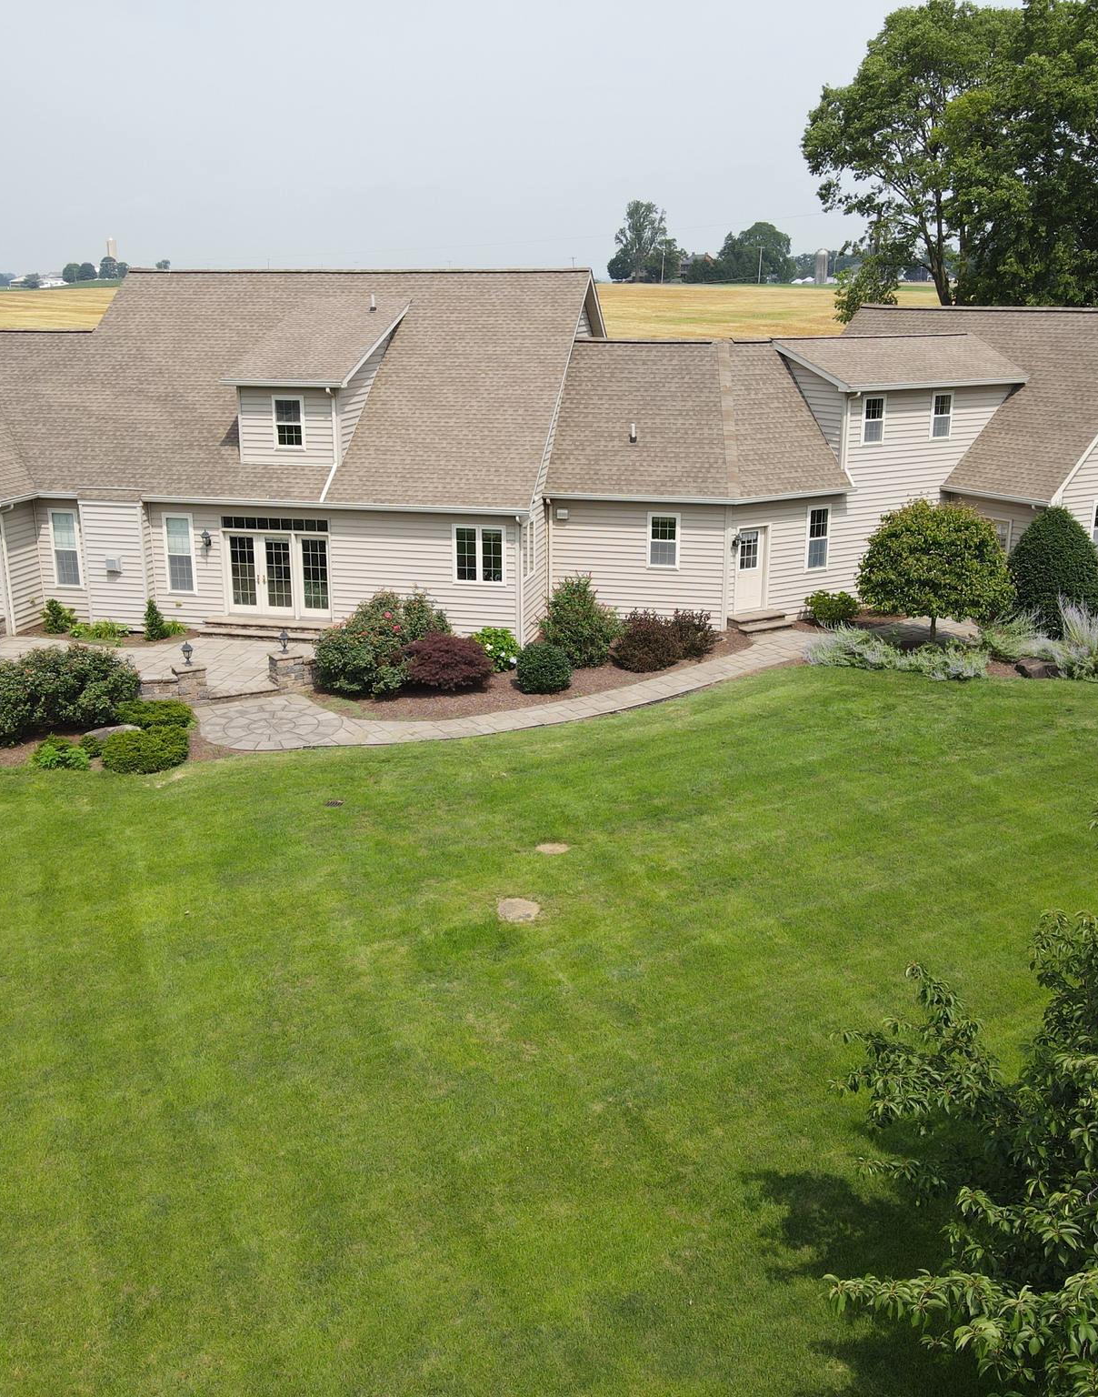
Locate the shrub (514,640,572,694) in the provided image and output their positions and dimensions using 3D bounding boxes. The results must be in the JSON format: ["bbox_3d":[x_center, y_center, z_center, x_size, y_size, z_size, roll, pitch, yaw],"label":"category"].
[{"bbox_3d":[-0.128,-0.692,28.463,1.251,1.101,1.251,0,17,0],"label":"shrub"}]

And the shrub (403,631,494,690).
[{"bbox_3d":[-2.225,-0.830,28.652,2.030,1.243,1.827,0,17,0],"label":"shrub"}]

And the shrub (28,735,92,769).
[{"bbox_3d":[-9.155,0.983,24.181,1.060,0.560,0.950,0,18,0],"label":"shrub"}]

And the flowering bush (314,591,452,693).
[{"bbox_3d":[-3.609,-1.346,28.296,3.080,2.090,2.700,4,18,12],"label":"flowering bush"}]

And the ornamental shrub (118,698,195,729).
[{"bbox_3d":[-8.025,0.407,26.152,1.660,0.629,1.411,0,17,0],"label":"ornamental shrub"}]

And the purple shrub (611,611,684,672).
[{"bbox_3d":[2.252,-1.347,29.393,1.690,1.230,1.690,0,18,0],"label":"purple shrub"}]

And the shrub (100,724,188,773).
[{"bbox_3d":[-7.624,0.900,24.282,1.570,0.660,1.400,0,18,0],"label":"shrub"}]

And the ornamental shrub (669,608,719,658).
[{"bbox_3d":[3.292,-1.558,30.313,1.380,1.080,1.350,0,18,0],"label":"ornamental shrub"}]

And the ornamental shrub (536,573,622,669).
[{"bbox_3d":[0.707,-1.860,29.737,1.990,2.000,1.990,0,18,0],"label":"ornamental shrub"}]

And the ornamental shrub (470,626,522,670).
[{"bbox_3d":[-1.223,-1.125,29.748,1.273,1.012,1.273,0,17,0],"label":"ornamental shrub"}]

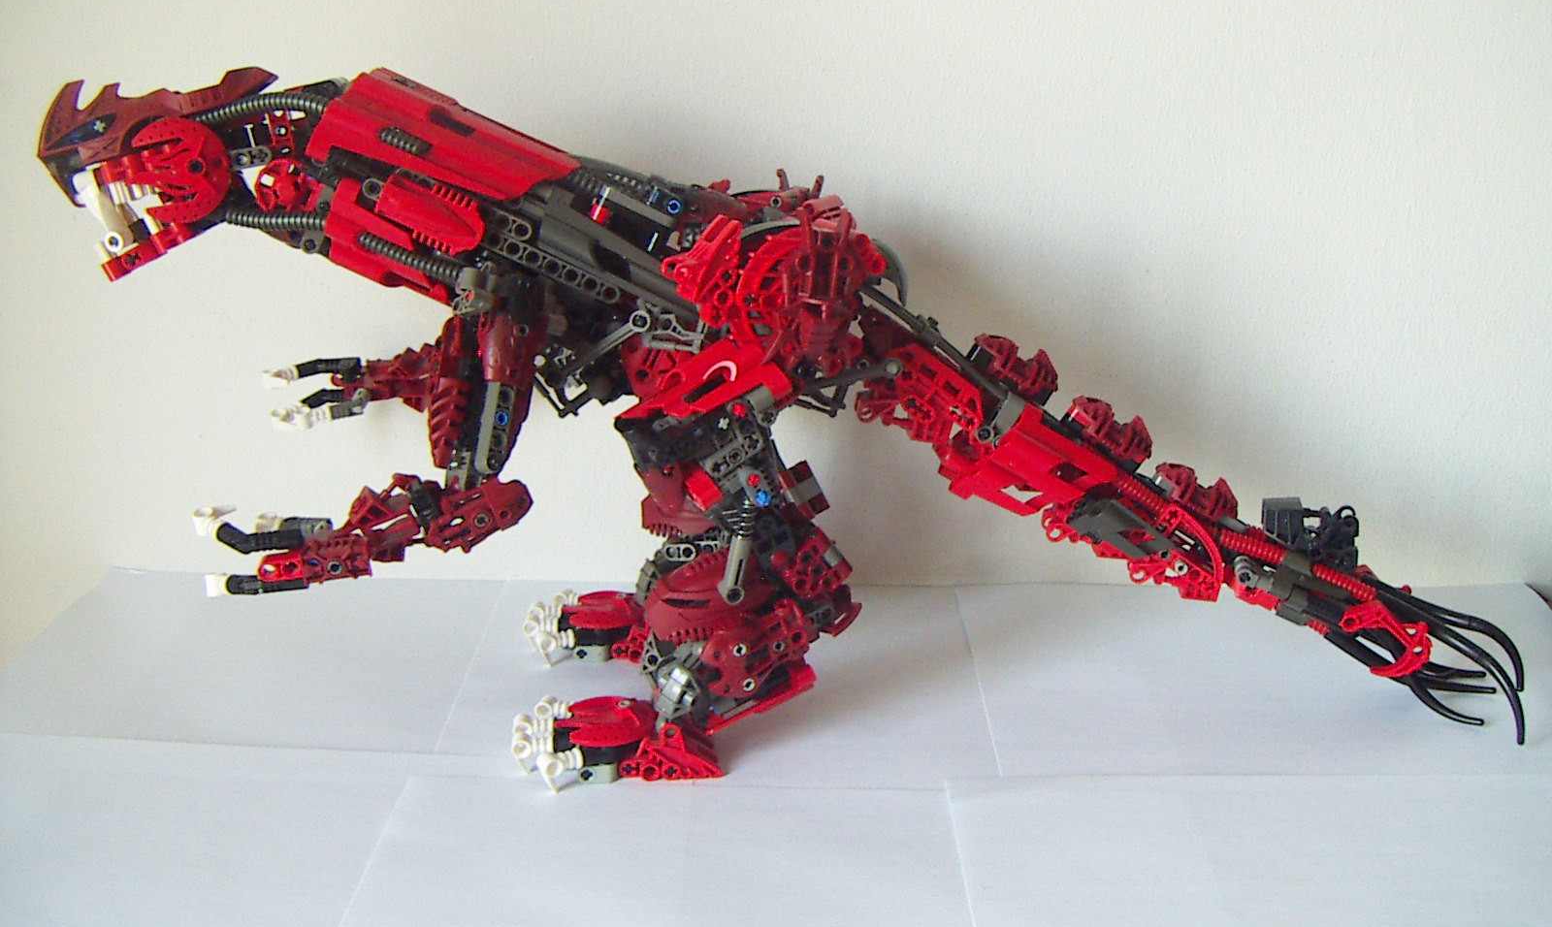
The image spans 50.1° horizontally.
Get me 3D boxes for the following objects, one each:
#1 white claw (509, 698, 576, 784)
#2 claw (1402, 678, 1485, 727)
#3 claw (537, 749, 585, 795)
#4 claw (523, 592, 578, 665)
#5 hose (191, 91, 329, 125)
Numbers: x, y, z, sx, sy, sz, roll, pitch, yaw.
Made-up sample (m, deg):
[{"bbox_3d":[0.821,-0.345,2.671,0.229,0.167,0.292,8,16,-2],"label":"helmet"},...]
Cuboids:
[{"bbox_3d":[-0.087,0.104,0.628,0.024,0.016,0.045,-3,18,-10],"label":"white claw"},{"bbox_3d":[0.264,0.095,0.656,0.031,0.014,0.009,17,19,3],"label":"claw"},{"bbox_3d":[-0.078,0.112,0.604,0.017,0.016,0.009,-8,20,-24],"label":"claw"},{"bbox_3d":[-0.096,0.072,0.727,0.023,0.016,0.054,0,18,-2],"label":"claw"},{"bbox_3d":[-0.203,-0.140,0.655,0.054,0.013,0.010,4,18,9],"label":"hose"}]

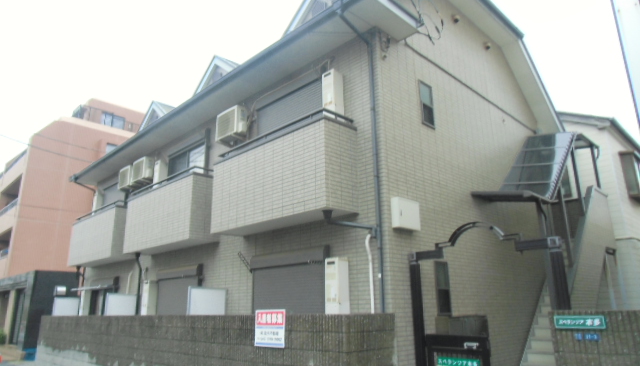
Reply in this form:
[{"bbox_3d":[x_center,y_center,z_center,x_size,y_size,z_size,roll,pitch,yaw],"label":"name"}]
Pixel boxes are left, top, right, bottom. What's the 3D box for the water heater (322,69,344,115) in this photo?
[{"bbox_3d":[0.194,-1.304,6.790,0.200,0.806,0.252,14,-21,-43],"label":"water heater"}]

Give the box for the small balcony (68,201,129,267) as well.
[{"bbox_3d":[-5.969,1.502,12.206,0.668,1.372,3.301,14,-21,-43],"label":"small balcony"}]

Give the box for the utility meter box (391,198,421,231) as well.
[{"bbox_3d":[1.174,0.440,6.038,0.464,0.401,0.130,14,-21,-43],"label":"utility meter box"}]

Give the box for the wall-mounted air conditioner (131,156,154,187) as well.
[{"bbox_3d":[-4.491,-0.293,11.285,0.255,0.562,0.731,14,-21,-43],"label":"wall-mounted air conditioner"}]

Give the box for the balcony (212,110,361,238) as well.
[{"bbox_3d":[-0.677,-0.015,7.018,0.668,1.379,2.790,14,-21,-43],"label":"balcony"}]

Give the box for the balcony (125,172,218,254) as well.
[{"bbox_3d":[-3.223,0.709,9.515,0.668,1.379,3.058,14,-21,-43],"label":"balcony"}]

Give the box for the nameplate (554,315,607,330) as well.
[{"bbox_3d":[2.555,1.369,4.353,0.430,0.122,0.025,-12,-19,36],"label":"nameplate"}]

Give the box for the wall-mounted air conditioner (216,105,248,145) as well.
[{"bbox_3d":[-1.701,-1.098,8.552,0.255,0.562,0.696,14,-21,-43],"label":"wall-mounted air conditioner"}]

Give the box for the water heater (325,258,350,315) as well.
[{"bbox_3d":[0.225,1.441,6.020,0.200,0.817,0.244,14,-21,-43],"label":"water heater"}]

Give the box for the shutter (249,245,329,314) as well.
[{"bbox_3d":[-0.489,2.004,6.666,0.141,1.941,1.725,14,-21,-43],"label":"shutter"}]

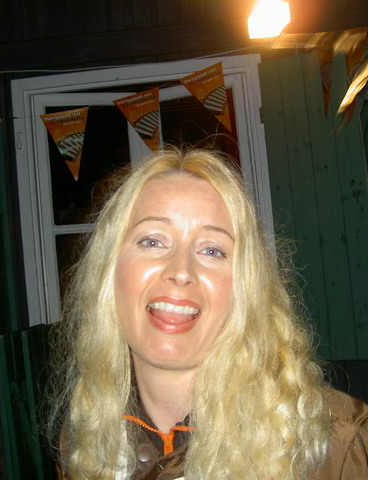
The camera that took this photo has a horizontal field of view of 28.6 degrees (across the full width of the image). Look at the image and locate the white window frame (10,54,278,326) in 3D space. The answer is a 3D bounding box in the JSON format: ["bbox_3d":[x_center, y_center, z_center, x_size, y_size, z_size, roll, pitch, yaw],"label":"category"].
[{"bbox_3d":[-0.145,-0.108,2.770,0.970,1.111,0.110,-5,-3,5],"label":"white window frame"}]

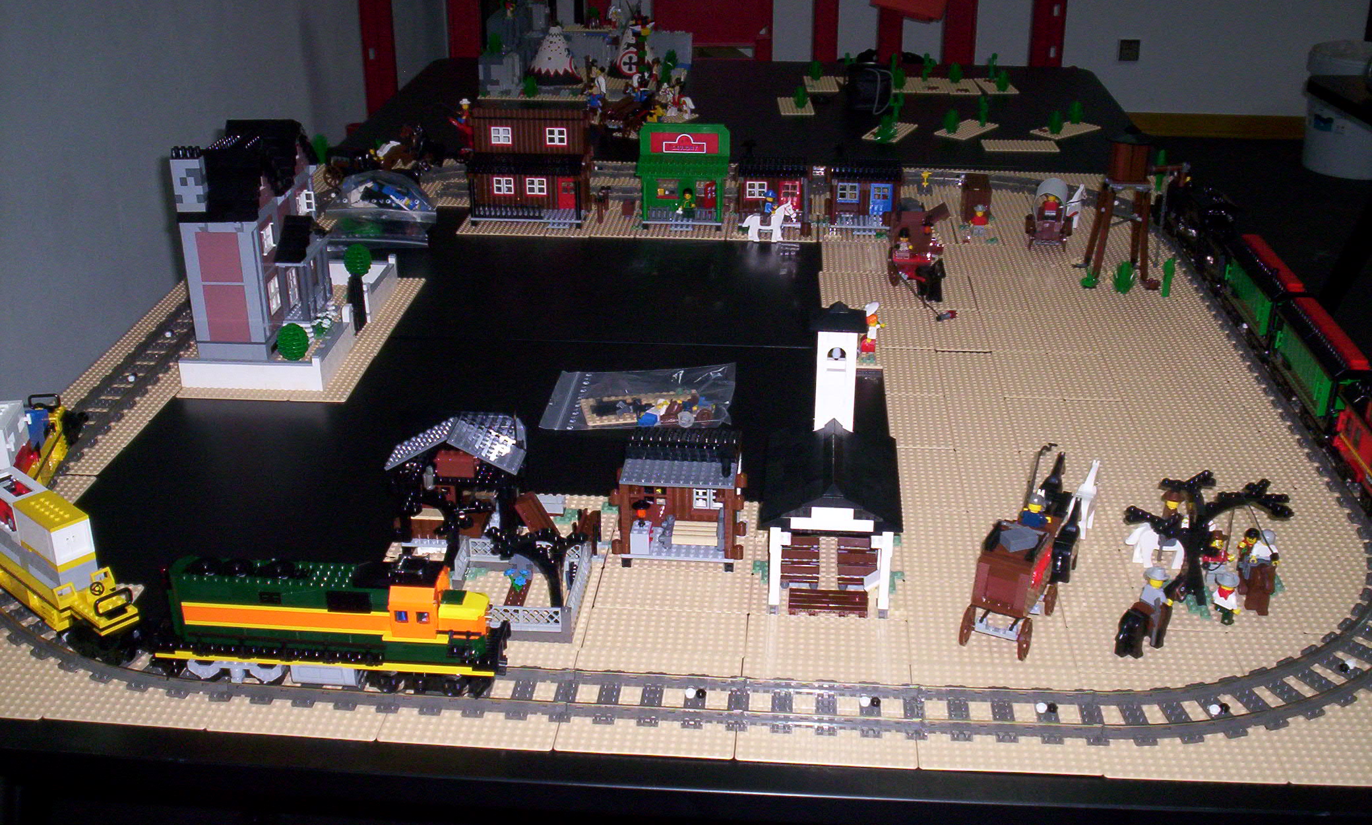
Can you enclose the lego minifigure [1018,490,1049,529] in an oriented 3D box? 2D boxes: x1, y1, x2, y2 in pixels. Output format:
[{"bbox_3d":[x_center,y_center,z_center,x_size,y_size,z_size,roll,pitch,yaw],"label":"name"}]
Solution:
[{"bbox_3d":[0.282,0.080,1.175,0.026,0.036,0.021,12,28,25],"label":"lego minifigure"}]

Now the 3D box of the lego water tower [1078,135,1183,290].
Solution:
[{"bbox_3d":[0.575,-0.267,1.892,0.108,0.188,0.080,2,25,4],"label":"lego water tower"}]

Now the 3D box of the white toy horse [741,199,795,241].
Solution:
[{"bbox_3d":[0.117,-0.265,2.033,0.075,0.057,0.018,2,25,4],"label":"white toy horse"}]

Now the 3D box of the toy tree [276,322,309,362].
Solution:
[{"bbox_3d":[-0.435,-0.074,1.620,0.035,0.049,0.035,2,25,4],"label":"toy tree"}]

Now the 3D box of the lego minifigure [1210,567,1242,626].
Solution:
[{"bbox_3d":[0.432,0.146,1.165,0.026,0.043,0.018,16,30,31],"label":"lego minifigure"}]

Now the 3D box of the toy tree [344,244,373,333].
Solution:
[{"bbox_3d":[-0.401,-0.152,1.790,0.035,0.115,0.034,2,25,4],"label":"toy tree"}]

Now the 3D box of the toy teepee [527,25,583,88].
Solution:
[{"bbox_3d":[-0.262,-0.711,2.915,0.106,0.108,0.106,0,25,0],"label":"toy teepee"}]

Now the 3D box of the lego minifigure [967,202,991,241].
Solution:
[{"bbox_3d":[0.413,-0.269,2.058,0.026,0.043,0.017,2,25,4],"label":"lego minifigure"}]

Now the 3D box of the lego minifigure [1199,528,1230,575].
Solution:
[{"bbox_3d":[0.444,0.120,1.222,0.026,0.043,0.017,0,25,-1],"label":"lego minifigure"}]

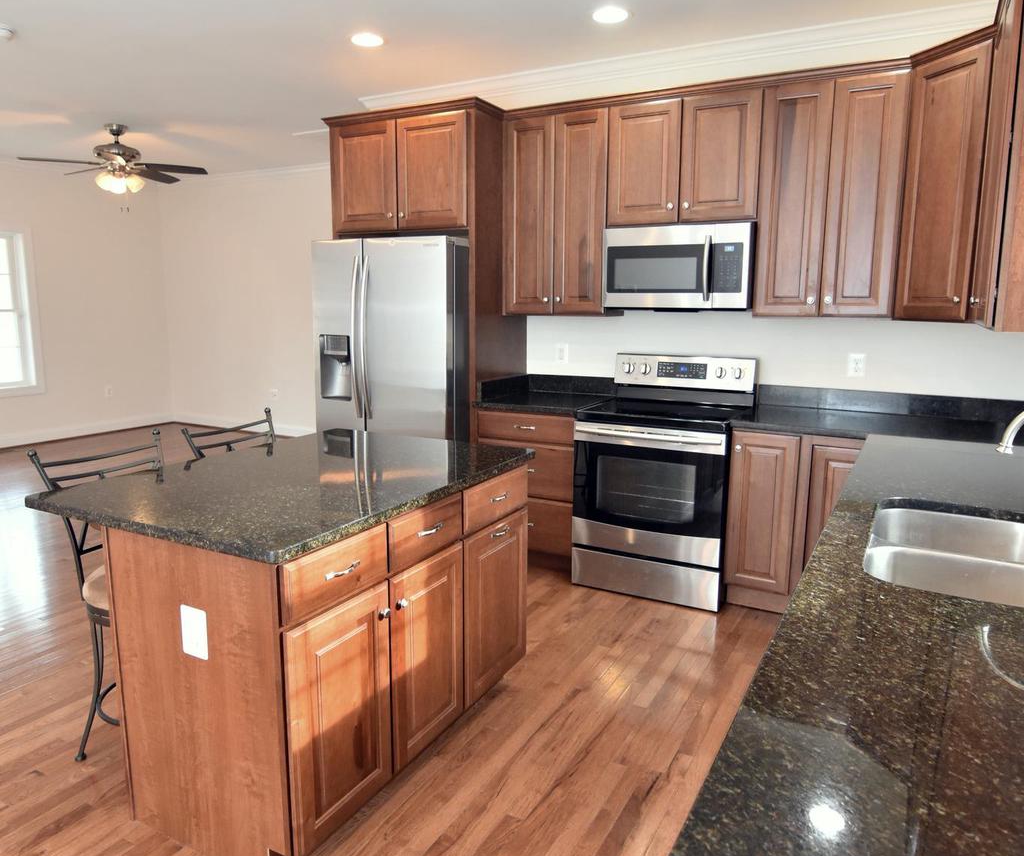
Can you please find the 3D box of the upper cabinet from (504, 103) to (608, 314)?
[{"bbox_3d":[0.302,-1.176,3.880,0.608,1.048,0.332,5,11,26],"label":"upper cabinet"}]

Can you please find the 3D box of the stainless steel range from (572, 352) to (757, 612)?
[{"bbox_3d":[0.820,0.233,3.670,0.772,1.199,0.733,5,11,27],"label":"stainless steel range"}]

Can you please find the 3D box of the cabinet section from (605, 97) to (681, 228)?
[{"bbox_3d":[0.750,-1.365,3.633,0.381,0.604,0.330,5,11,27],"label":"cabinet section"}]

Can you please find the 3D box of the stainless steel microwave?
[{"bbox_3d":[0.900,-0.834,3.611,0.757,0.420,0.400,5,10,26],"label":"stainless steel microwave"}]

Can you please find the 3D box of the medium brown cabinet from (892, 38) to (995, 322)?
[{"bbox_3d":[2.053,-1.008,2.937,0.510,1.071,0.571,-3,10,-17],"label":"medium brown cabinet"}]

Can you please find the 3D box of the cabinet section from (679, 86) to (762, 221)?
[{"bbox_3d":[1.086,-1.336,3.461,0.377,0.604,0.330,5,11,27],"label":"cabinet section"}]

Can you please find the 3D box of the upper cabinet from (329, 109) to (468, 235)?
[{"bbox_3d":[-0.496,-1.437,4.075,0.930,0.621,0.635,5,11,26],"label":"upper cabinet"}]

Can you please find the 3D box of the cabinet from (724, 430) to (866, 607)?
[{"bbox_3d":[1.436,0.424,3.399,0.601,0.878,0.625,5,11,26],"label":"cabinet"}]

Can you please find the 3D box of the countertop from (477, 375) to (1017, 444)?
[{"bbox_3d":[1.114,-0.118,3.539,2.608,0.138,0.653,5,11,27],"label":"countertop"}]

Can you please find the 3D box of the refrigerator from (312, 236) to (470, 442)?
[{"bbox_3d":[-0.571,-0.198,4.247,0.928,1.816,0.835,5,11,27],"label":"refrigerator"}]

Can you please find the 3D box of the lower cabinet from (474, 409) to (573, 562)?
[{"bbox_3d":[0.225,0.285,4.069,0.616,0.852,0.638,5,11,27],"label":"lower cabinet"}]

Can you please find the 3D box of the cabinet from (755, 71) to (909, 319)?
[{"bbox_3d":[1.522,-1.068,3.269,0.602,1.058,0.332,5,11,26],"label":"cabinet"}]

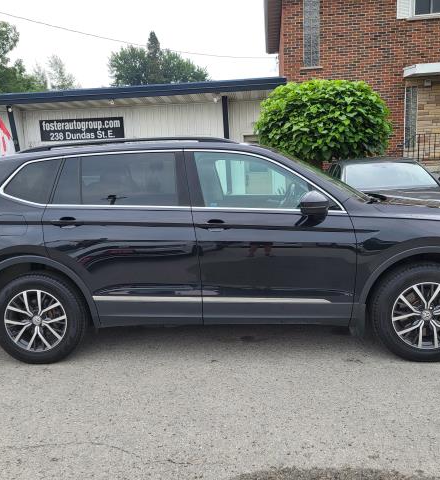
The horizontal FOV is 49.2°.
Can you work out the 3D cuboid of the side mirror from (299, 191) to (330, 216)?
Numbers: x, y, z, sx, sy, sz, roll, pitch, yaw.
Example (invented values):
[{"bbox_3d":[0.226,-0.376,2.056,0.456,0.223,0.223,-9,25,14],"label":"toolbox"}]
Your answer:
[{"bbox_3d":[0.620,-0.243,3.196,0.180,0.180,0.230,-2,9,5],"label":"side mirror"}]

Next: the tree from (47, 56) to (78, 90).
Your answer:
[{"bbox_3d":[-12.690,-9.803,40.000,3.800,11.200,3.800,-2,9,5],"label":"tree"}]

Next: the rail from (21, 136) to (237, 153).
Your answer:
[{"bbox_3d":[-0.691,-0.712,3.607,1.670,0.100,0.080,-2,9,5],"label":"rail"}]

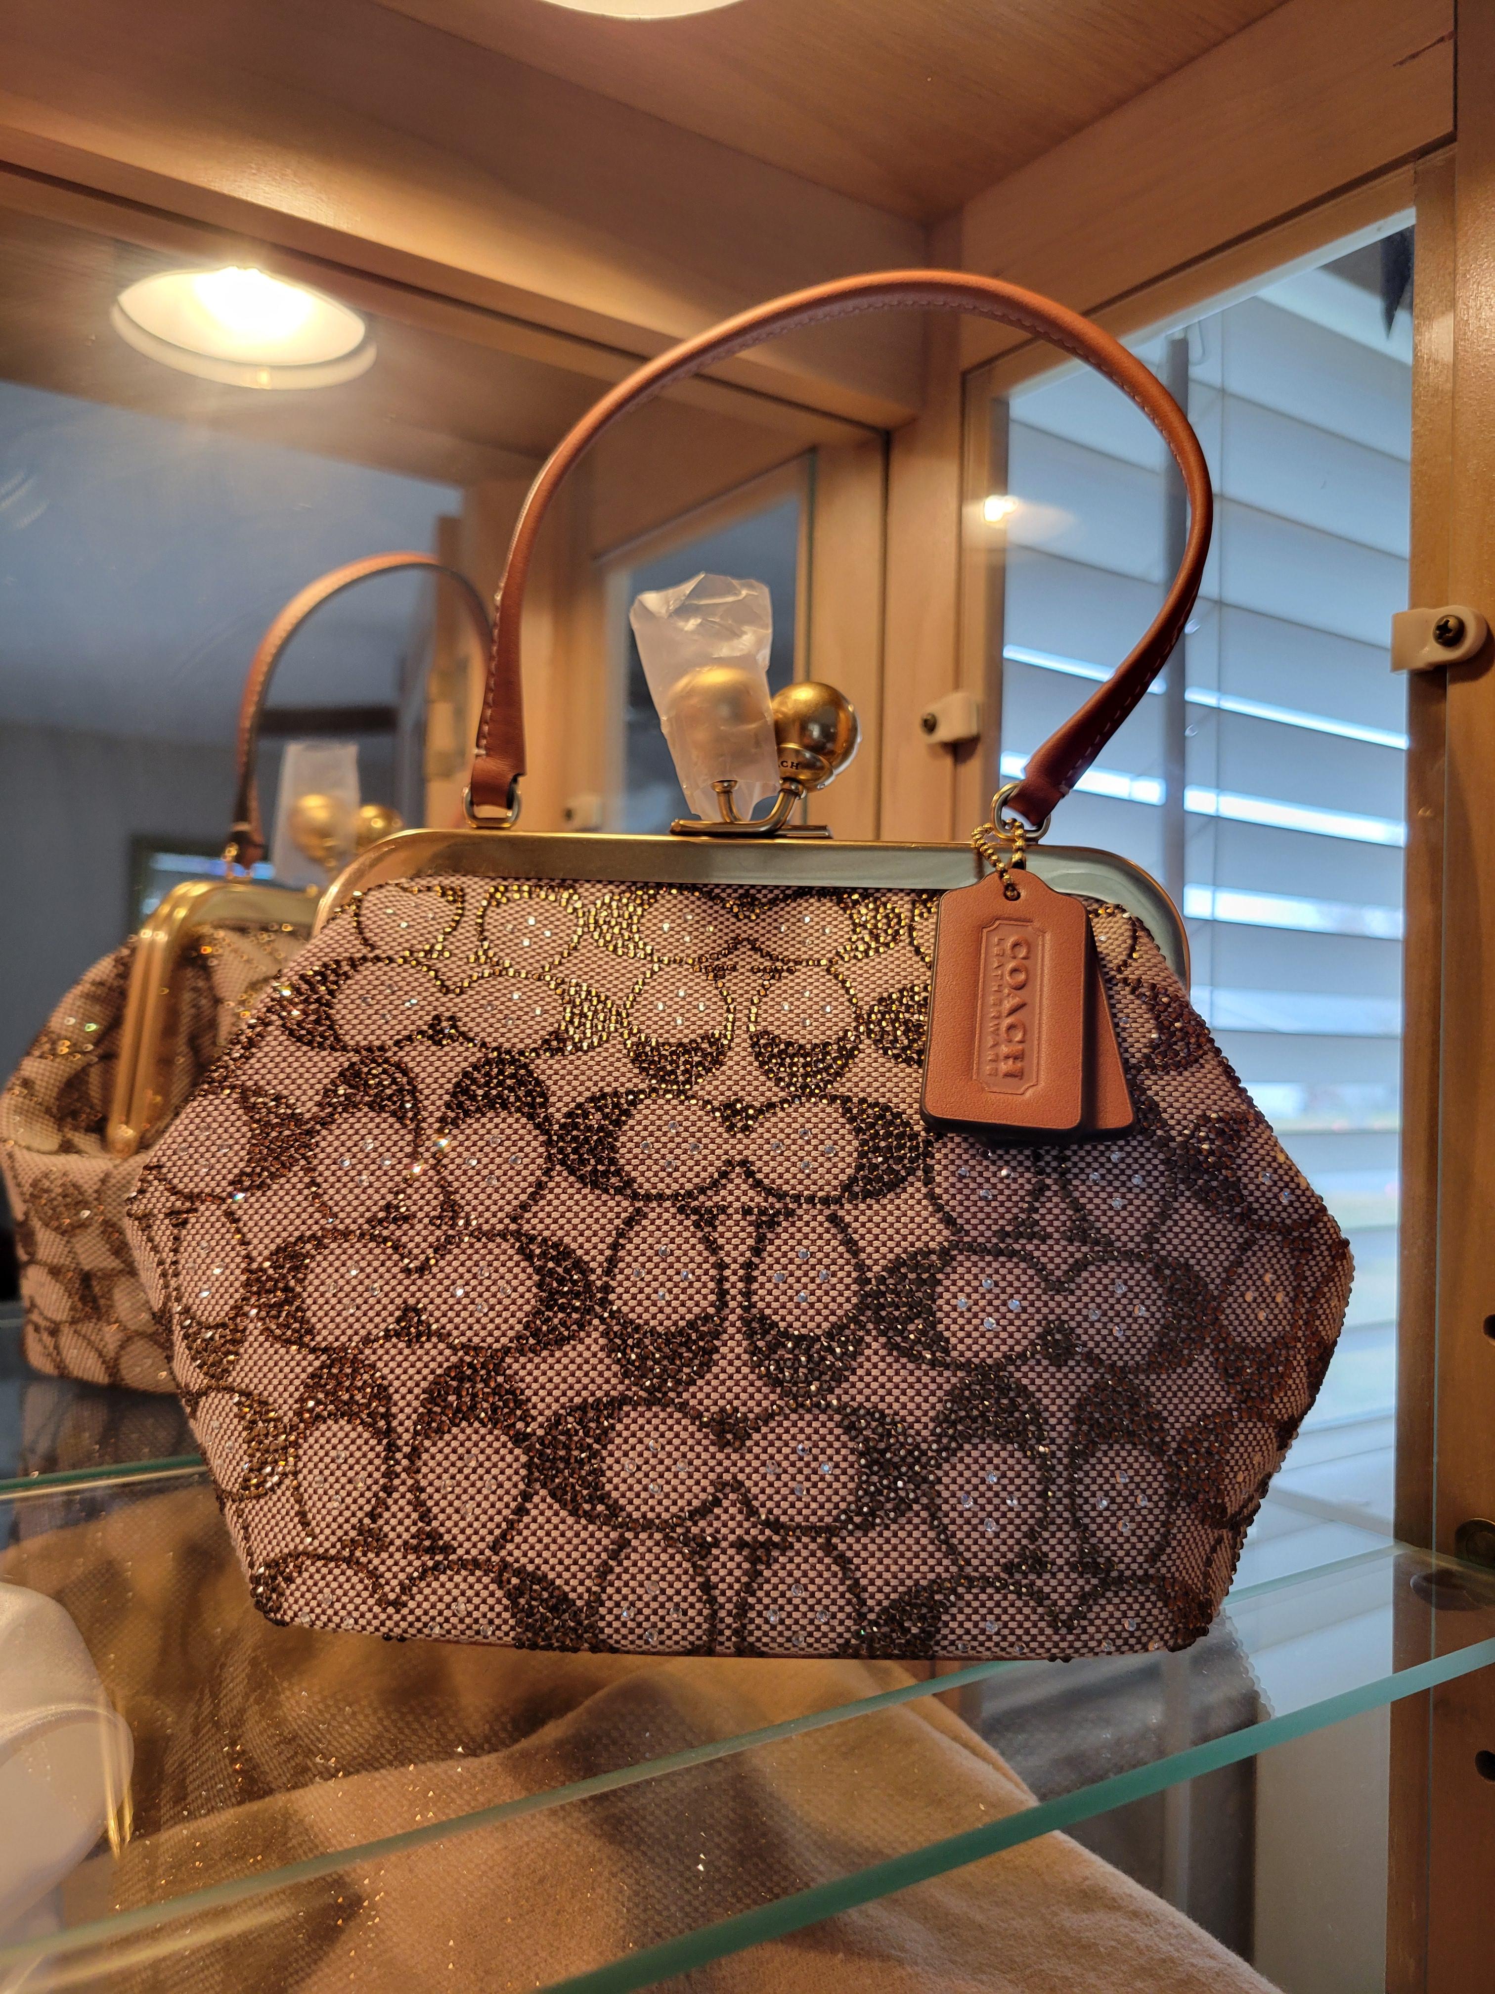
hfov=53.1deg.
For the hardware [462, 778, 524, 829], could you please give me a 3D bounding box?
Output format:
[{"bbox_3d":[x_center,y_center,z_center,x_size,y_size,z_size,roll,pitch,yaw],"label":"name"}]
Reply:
[{"bbox_3d":[-0.054,-0.041,0.320,0.013,0.011,0.004,1,-1,1],"label":"hardware"}]

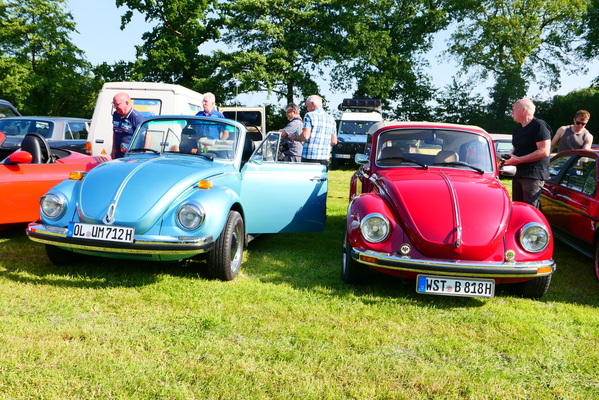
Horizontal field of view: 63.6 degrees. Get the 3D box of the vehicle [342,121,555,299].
[{"bbox_3d":[1.376,-0.136,5.281,1.585,1.500,4.080,4,9,7],"label":"vehicle"}]

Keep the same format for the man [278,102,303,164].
[{"bbox_3d":[-0.131,-0.556,7.000,0.450,1.660,0.480,2,9,-7],"label":"man"}]

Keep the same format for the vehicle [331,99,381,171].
[{"bbox_3d":[2.415,-2.433,17.800,1.850,2.300,4.500,5,9,12],"label":"vehicle"}]

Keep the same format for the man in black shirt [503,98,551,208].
[{"bbox_3d":[2.503,-0.216,5.300,0.450,1.760,0.520,-2,10,-28],"label":"man in black shirt"}]

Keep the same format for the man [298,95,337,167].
[{"bbox_3d":[0.246,-0.536,6.600,0.500,1.780,0.380,-2,10,-28],"label":"man"}]

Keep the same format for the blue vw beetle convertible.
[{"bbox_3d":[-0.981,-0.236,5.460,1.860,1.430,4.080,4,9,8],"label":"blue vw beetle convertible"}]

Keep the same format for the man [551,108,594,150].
[{"bbox_3d":[3.494,-0.288,6.200,0.520,1.720,0.400,6,9,22],"label":"man"}]

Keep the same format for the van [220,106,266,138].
[{"bbox_3d":[-2.181,-2.636,18.800,1.800,1.950,4.400,2,9,-3],"label":"van"}]

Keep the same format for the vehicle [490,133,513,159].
[{"bbox_3d":[7.697,-1.631,17.200,1.680,1.400,4.100,4,9,8],"label":"vehicle"}]

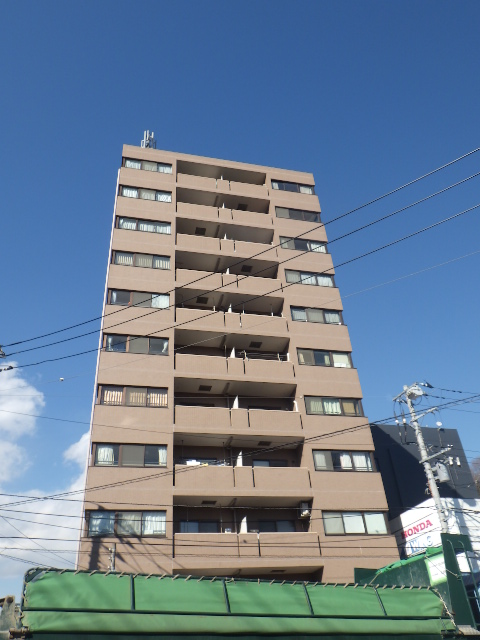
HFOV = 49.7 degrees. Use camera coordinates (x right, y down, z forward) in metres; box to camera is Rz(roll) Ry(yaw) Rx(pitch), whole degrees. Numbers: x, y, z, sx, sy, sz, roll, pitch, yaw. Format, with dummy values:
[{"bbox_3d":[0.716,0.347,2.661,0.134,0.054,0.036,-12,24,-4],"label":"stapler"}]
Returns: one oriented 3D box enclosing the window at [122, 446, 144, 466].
[{"bbox_3d":[-4.700,5.980,22.848,0.950,1.000,0.100,5,-37,-13],"label":"window"}]

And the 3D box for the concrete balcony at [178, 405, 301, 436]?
[{"bbox_3d":[-0.136,5.293,25.354,6.300,1.380,1.400,5,-37,-13],"label":"concrete balcony"}]

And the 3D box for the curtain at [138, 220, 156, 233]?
[{"bbox_3d":[-5.481,-5.538,30.772,1.029,0.961,0.120,5,-38,-13],"label":"curtain"}]

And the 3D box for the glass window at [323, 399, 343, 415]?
[{"bbox_3d":[4.718,4.423,26.369,0.923,0.883,0.100,5,-37,-13],"label":"glass window"}]

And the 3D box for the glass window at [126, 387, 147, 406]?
[{"bbox_3d":[-4.771,3.562,23.904,0.943,0.957,0.100,5,-38,-13],"label":"glass window"}]

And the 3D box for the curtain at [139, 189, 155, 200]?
[{"bbox_3d":[-5.879,-7.851,32.967,1.060,1.020,0.100,5,-37,-13],"label":"curtain"}]

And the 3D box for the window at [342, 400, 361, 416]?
[{"bbox_3d":[5.815,4.575,26.796,1.020,1.020,0.080,5,-37,-13],"label":"window"}]

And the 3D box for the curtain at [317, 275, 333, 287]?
[{"bbox_3d":[5.260,-2.459,32.227,0.960,0.920,0.120,5,-37,-13],"label":"curtain"}]

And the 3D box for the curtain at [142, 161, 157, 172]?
[{"bbox_3d":[-5.910,-10.075,34.076,0.939,0.884,0.100,5,-37,-13],"label":"curtain"}]

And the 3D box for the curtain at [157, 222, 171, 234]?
[{"bbox_3d":[-4.673,-5.589,31.624,0.900,0.920,0.120,5,-37,-13],"label":"curtain"}]

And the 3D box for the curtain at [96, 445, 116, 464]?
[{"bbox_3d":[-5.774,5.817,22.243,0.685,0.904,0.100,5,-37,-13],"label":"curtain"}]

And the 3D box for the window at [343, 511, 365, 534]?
[{"bbox_3d":[5.156,9.159,23.341,1.008,0.985,0.080,5,-37,-13],"label":"window"}]

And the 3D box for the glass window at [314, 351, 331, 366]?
[{"bbox_3d":[4.548,2.169,28.257,0.940,1.020,0.080,5,-37,-13],"label":"glass window"}]

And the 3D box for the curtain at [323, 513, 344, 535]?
[{"bbox_3d":[4.185,9.028,22.929,0.990,1.020,0.080,5,-37,-13],"label":"curtain"}]

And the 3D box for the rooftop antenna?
[{"bbox_3d":[-6.577,-12.979,37.407,1.050,2.000,1.000,5,-38,-13],"label":"rooftop antenna"}]

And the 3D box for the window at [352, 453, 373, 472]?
[{"bbox_3d":[5.868,6.760,24.620,0.919,0.936,0.100,5,-38,-13],"label":"window"}]

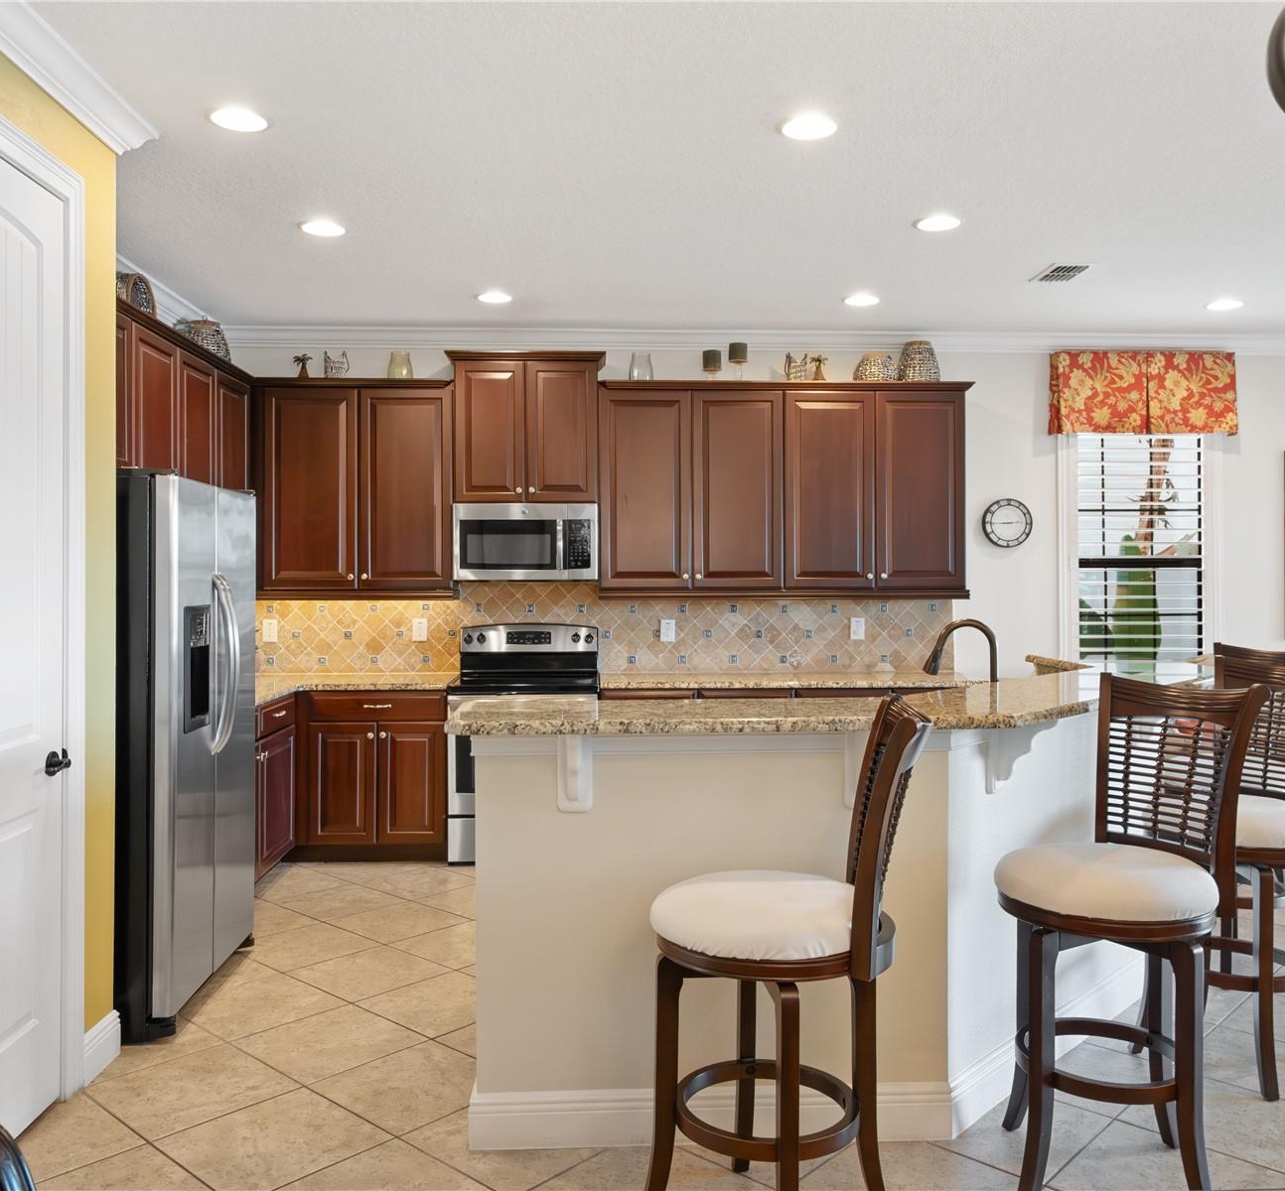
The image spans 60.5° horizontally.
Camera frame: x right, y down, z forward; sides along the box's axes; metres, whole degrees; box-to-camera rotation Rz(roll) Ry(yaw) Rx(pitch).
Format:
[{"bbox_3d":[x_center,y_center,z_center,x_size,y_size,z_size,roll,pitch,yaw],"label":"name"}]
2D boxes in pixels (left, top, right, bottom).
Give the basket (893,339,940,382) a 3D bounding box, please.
[{"bbox_3d":[1.535,-1.278,6.116,0.246,0.265,0.246,0,1,-2],"label":"basket"}]

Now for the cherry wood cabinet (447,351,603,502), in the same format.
[{"bbox_3d":[-0.621,-0.896,6.031,0.825,0.790,0.395,0,1,-2],"label":"cherry wood cabinet"}]

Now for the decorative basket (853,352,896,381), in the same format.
[{"bbox_3d":[1.281,-1.224,6.062,0.248,0.222,0.240,0,0,-2],"label":"decorative basket"}]

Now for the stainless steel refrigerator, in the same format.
[{"bbox_3d":[-1.844,0.501,3.888,0.760,1.799,0.900,0,1,-2],"label":"stainless steel refrigerator"}]

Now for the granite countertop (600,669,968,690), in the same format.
[{"bbox_3d":[0.759,0.459,5.899,1.975,0.030,0.650,0,0,-2],"label":"granite countertop"}]

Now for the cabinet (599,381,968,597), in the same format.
[{"bbox_3d":[0.766,-0.562,6.099,1.990,1.166,0.365,0,1,-2],"label":"cabinet"}]

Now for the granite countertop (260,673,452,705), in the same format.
[{"bbox_3d":[-1.645,0.483,5.310,1.325,0.040,1.810,0,1,-2],"label":"granite countertop"}]

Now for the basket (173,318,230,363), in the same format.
[{"bbox_3d":[-2.239,-1.258,5.658,0.246,0.310,0.246,0,0,-2],"label":"basket"}]

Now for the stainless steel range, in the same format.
[{"bbox_3d":[-0.612,0.767,5.906,0.760,1.202,0.680,0,1,-2],"label":"stainless steel range"}]

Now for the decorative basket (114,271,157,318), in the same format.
[{"bbox_3d":[-2.200,-1.228,4.630,0.220,0.245,0.275,0,0,-2],"label":"decorative basket"}]

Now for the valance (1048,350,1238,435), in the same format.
[{"bbox_3d":[2.854,-1.150,6.281,1.018,0.465,0.125,0,1,-2],"label":"valance"}]

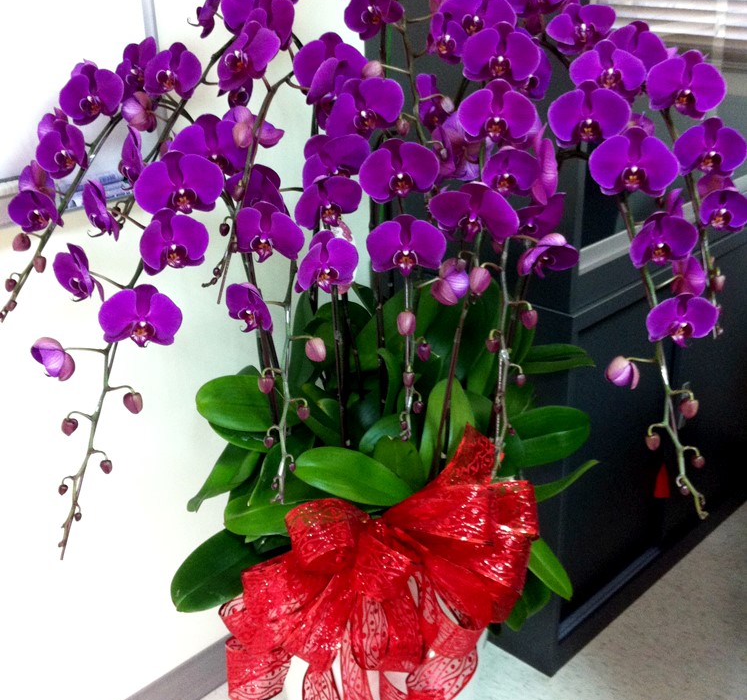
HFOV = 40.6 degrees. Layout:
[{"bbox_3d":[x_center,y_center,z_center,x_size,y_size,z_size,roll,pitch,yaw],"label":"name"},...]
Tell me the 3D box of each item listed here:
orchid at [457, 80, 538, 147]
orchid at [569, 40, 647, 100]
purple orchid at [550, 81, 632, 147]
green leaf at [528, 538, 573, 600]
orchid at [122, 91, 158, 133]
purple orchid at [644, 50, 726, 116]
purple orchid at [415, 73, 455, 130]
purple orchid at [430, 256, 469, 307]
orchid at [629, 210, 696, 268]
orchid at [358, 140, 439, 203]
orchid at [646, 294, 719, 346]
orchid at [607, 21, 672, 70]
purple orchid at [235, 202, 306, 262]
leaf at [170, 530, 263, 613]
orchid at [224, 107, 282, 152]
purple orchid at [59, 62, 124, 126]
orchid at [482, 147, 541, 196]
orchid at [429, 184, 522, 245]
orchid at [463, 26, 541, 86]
[{"bbox_3d":[0.147,-0.283,1.200,0.096,0.077,0.045,0,27,6],"label":"orchid"},{"bbox_3d":[0.287,-0.342,1.240,0.094,0.074,0.040,-4,19,12],"label":"orchid"},{"bbox_3d":[0.236,-0.260,1.110,0.089,0.071,0.035,2,25,7],"label":"purple orchid"},{"bbox_3d":[0.263,0.325,1.500,0.085,0.065,0.050,12,28,27],"label":"green leaf"},{"bbox_3d":[-0.308,-0.314,1.330,0.042,0.050,0.042,-21,13,13],"label":"orchid"},{"bbox_3d":[0.381,-0.325,1.230,0.099,0.083,0.045,10,15,13],"label":"purple orchid"},{"bbox_3d":[0.080,-0.314,1.280,0.045,0.070,0.080,26,20,39],"label":"purple orchid"},{"bbox_3d":[0.093,-0.083,1.220,0.042,0.050,0.041,14,7,-29],"label":"purple orchid"},{"bbox_3d":[0.342,-0.130,1.190,0.084,0.074,0.045,-2,18,16],"label":"orchid"},{"bbox_3d":[0.031,-0.215,1.210,0.096,0.076,0.045,-7,27,2],"label":"orchid"},{"bbox_3d":[0.392,-0.037,1.280,0.088,0.060,0.042,2,29,14],"label":"orchid"},{"bbox_3d":[0.340,-0.387,1.300,0.089,0.077,0.040,18,23,6],"label":"orchid"},{"bbox_3d":[-0.120,-0.137,1.170,0.088,0.072,0.040,17,32,19],"label":"purple orchid"},{"bbox_3d":[-0.227,0.318,1.460,0.130,0.075,0.080,-13,27,-23],"label":"leaf"},{"bbox_3d":[-0.140,-0.261,1.190,0.080,0.070,0.045,-10,25,-18],"label":"orchid"},{"bbox_3d":[-0.360,-0.327,1.290,0.084,0.076,0.040,-1,20,4],"label":"purple orchid"},{"bbox_3d":[0.164,-0.212,1.200,0.070,0.057,0.033,2,25,7],"label":"orchid"},{"bbox_3d":[0.116,-0.157,1.160,0.102,0.066,0.043,6,30,2],"label":"orchid"},{"bbox_3d":[0.159,-0.365,1.250,0.097,0.076,0.040,8,21,5],"label":"orchid"}]

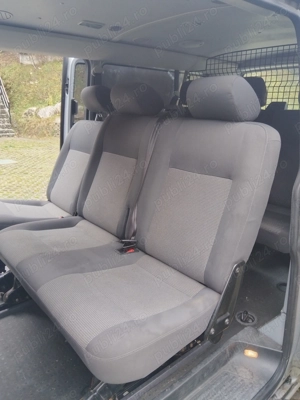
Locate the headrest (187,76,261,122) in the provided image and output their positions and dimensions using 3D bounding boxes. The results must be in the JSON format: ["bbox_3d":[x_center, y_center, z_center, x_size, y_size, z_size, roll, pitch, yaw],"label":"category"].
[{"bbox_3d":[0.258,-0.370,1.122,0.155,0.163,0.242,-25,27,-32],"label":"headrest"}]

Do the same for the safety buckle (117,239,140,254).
[{"bbox_3d":[-0.099,0.202,1.301,0.069,0.050,0.064,-12,20,-37],"label":"safety buckle"}]

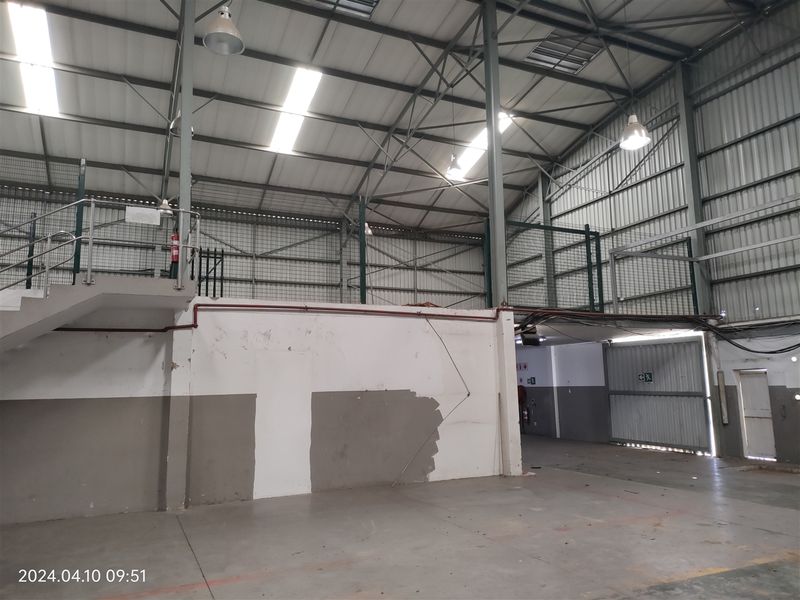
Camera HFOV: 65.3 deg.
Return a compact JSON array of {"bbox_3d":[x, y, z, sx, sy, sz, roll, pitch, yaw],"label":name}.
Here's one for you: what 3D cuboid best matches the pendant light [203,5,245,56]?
[{"bbox_3d":[-1.998,-3.137,7.117,0.455,0.470,0.455,3,-10,-24],"label":"pendant light"}]

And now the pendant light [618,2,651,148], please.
[{"bbox_3d":[3.719,-3.675,10.101,0.460,2.420,0.460,3,-10,-24],"label":"pendant light"}]

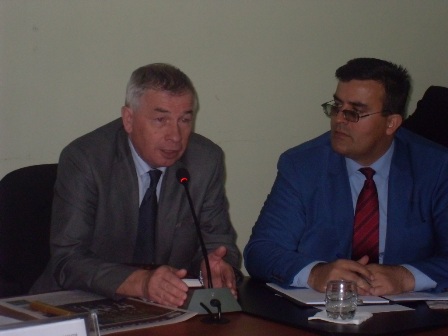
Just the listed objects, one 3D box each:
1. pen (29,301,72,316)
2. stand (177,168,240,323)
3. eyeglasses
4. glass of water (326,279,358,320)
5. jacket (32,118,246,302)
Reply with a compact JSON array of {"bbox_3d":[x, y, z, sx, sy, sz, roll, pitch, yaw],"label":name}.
[{"bbox_3d":[-0.371,0.313,3.138,0.143,0.013,0.013,7,11,39],"label":"pen"},{"bbox_3d":[-0.051,0.162,3.216,0.129,0.288,0.220,-2,9,-15],"label":"stand"},{"bbox_3d":[0.331,-0.143,3.491,0.140,0.040,0.138,-12,21,-37],"label":"eyeglasses"},{"bbox_3d":[0.255,0.283,3.114,0.068,0.077,0.068,0,8,0],"label":"glass of water"},{"bbox_3d":[-0.212,0.159,3.542,0.510,0.537,0.460,-3,9,-18],"label":"jacket"}]

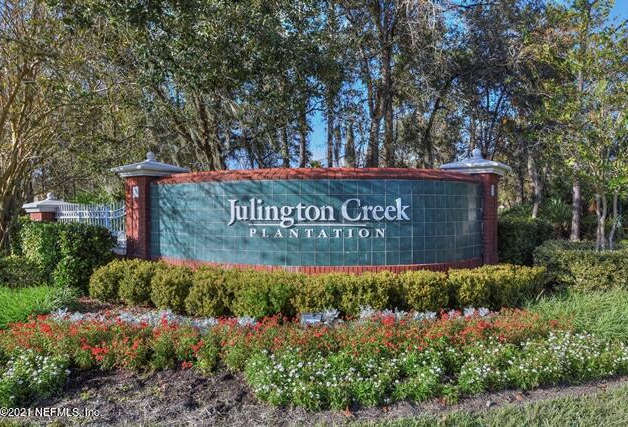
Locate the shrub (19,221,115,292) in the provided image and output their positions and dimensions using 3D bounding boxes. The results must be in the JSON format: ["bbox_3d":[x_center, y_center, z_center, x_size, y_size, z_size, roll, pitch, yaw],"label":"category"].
[{"bbox_3d":[-4.450,0.700,7.700,1.600,1.120,1.100,0,1,18],"label":"shrub"}]

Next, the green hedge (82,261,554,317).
[{"bbox_3d":[0.050,0.990,5.900,6.500,0.560,1.500,0,1,0],"label":"green hedge"}]

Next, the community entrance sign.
[{"bbox_3d":[-0.030,0.090,6.950,6.950,2.300,2.100,0,1,0],"label":"community entrance sign"}]

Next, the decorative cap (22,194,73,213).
[{"bbox_3d":[-6.350,-0.255,10.300,0.880,0.460,0.880,0,1,34],"label":"decorative cap"}]

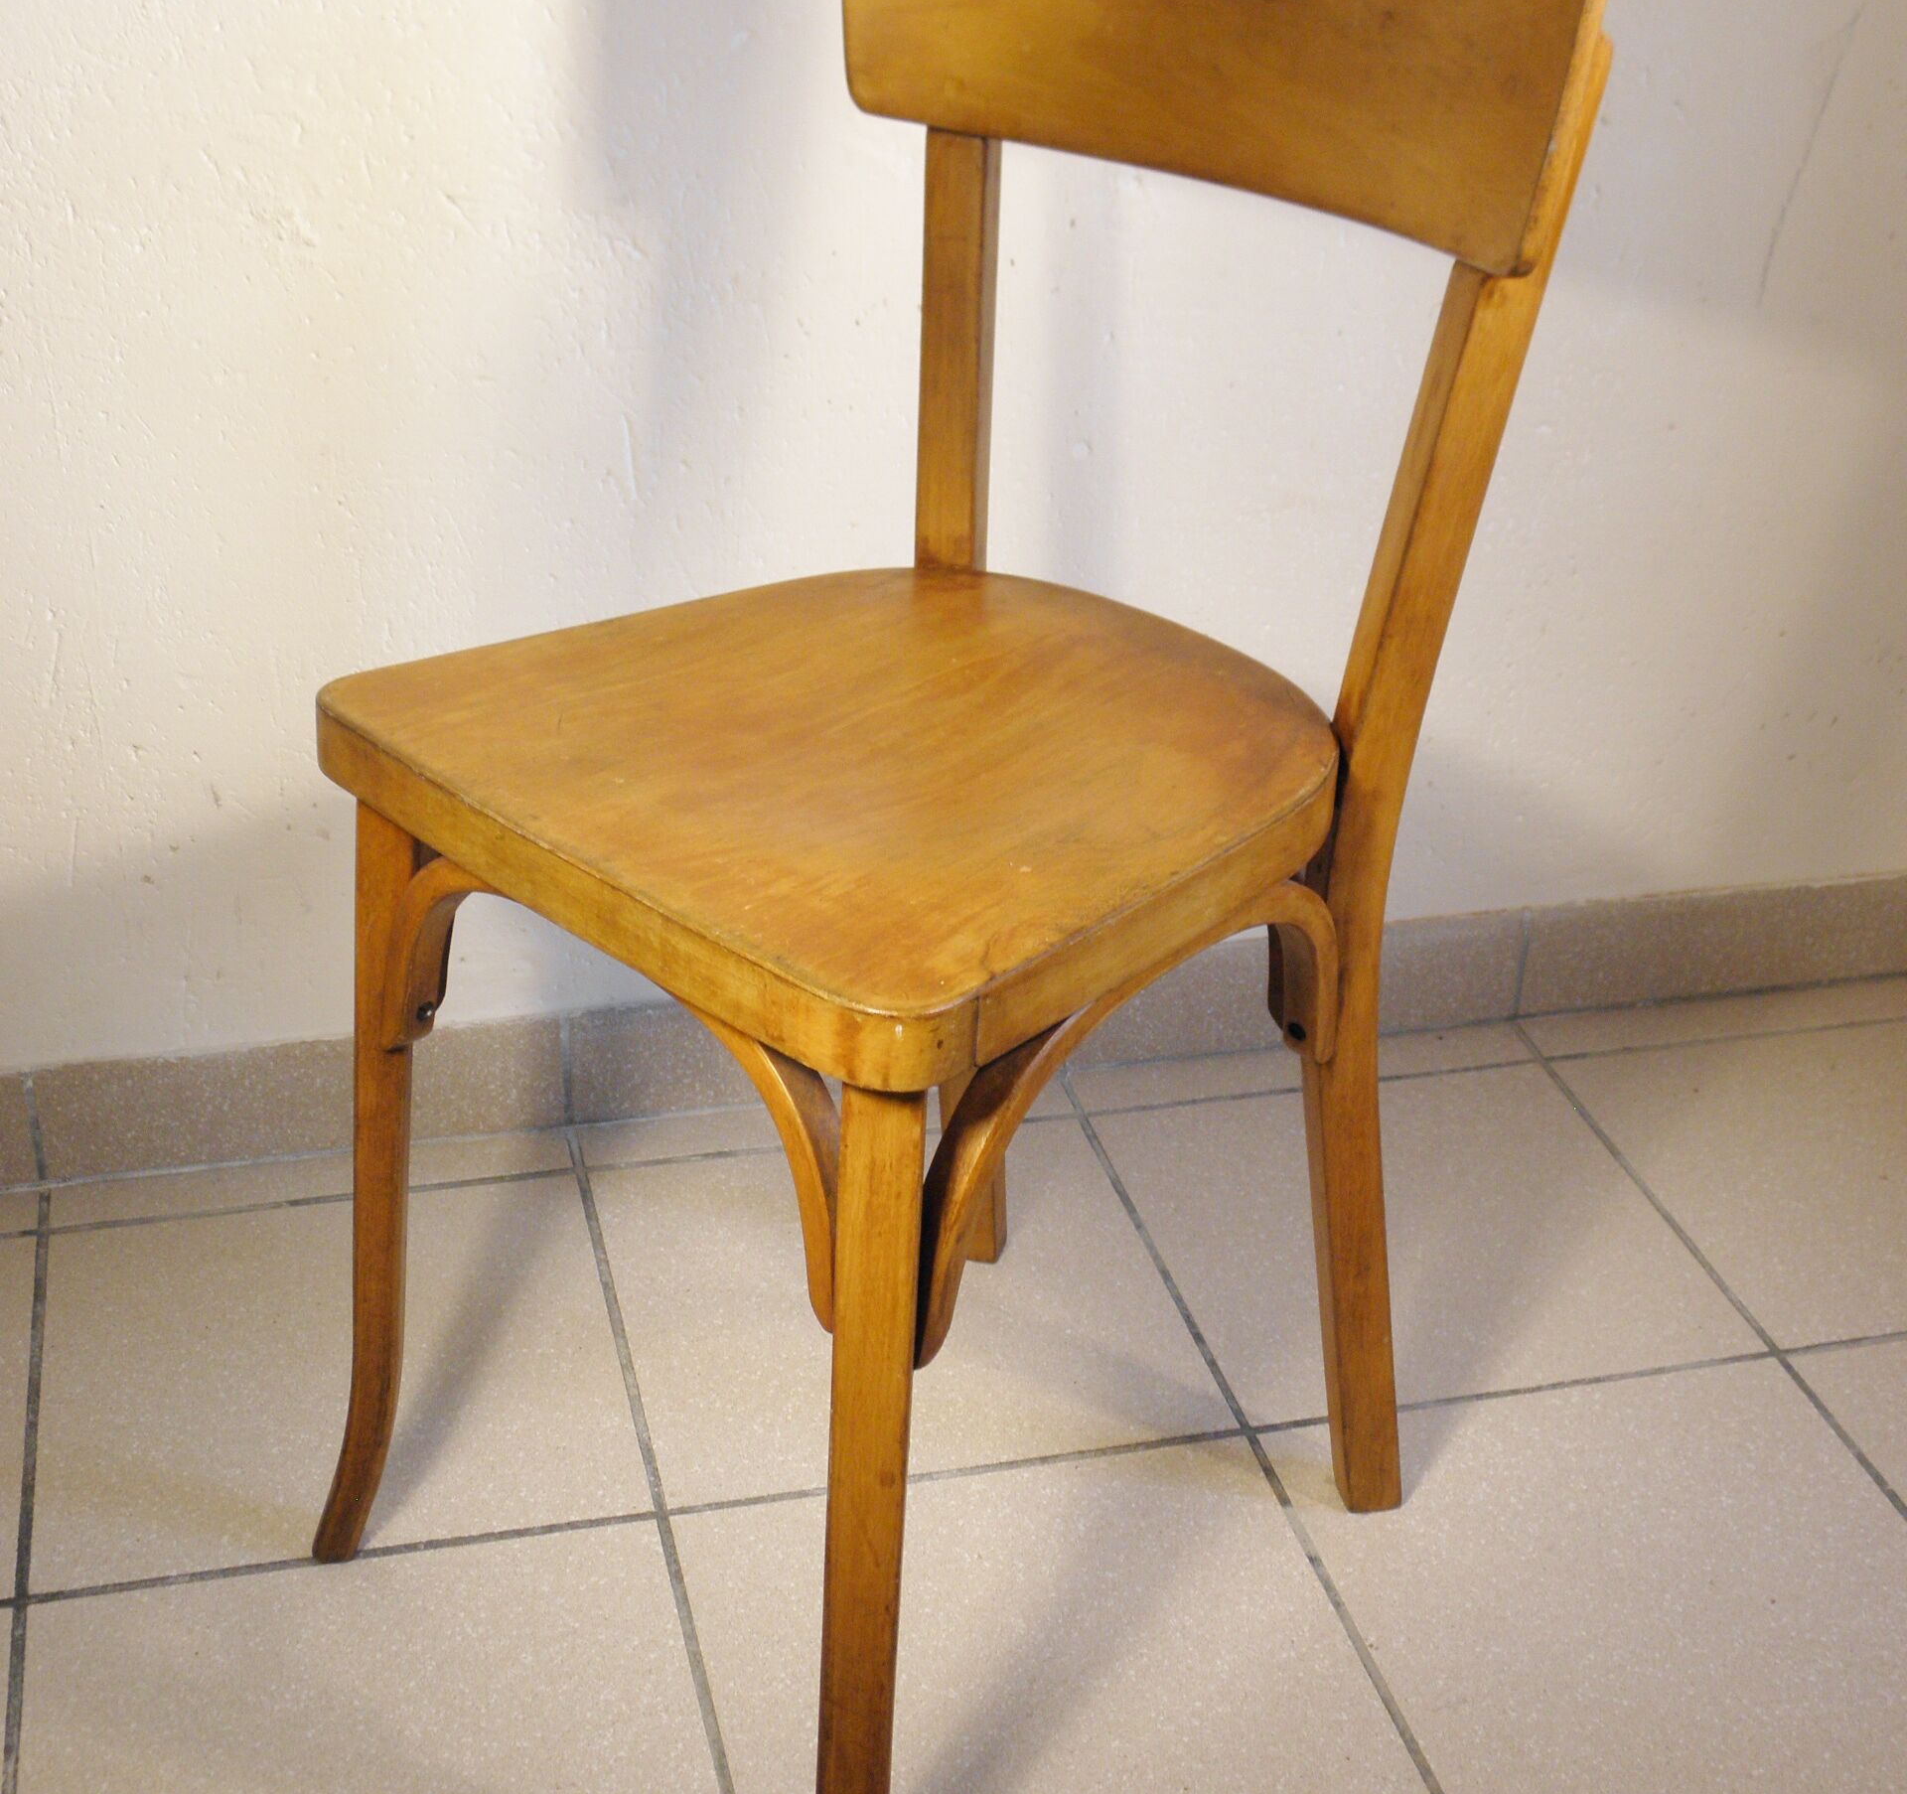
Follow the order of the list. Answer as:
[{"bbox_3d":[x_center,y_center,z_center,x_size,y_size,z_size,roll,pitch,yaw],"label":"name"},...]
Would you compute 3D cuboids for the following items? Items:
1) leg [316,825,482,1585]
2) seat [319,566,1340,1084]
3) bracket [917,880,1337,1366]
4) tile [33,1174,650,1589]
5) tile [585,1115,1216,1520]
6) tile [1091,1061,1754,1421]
[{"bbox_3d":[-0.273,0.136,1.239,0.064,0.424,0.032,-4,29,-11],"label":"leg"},{"bbox_3d":[-0.028,-0.060,1.129,0.359,0.032,0.368,-24,37,-39],"label":"seat"},{"bbox_3d":[0.072,0.075,1.094,0.030,0.147,0.274,24,35,35],"label":"bracket"},{"bbox_3d":[-0.341,0.260,1.461,0.313,0.010,0.313,-5,29,-13],"label":"tile"},{"bbox_3d":[-0.032,0.233,1.535,0.313,0.010,0.313,-5,29,-13],"label":"tile"},{"bbox_3d":[0.277,0.205,1.608,0.313,0.010,0.313,-5,29,-13],"label":"tile"}]

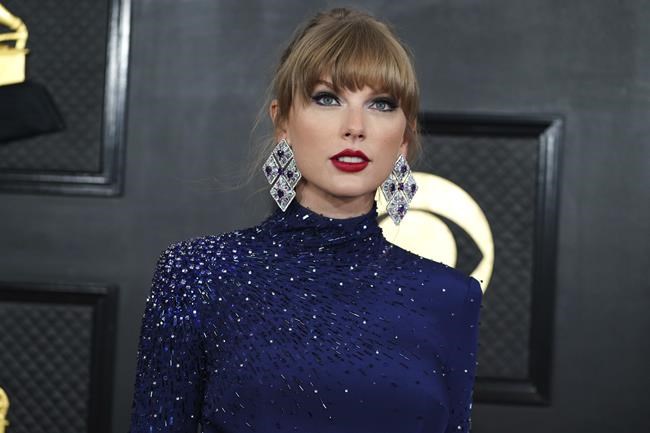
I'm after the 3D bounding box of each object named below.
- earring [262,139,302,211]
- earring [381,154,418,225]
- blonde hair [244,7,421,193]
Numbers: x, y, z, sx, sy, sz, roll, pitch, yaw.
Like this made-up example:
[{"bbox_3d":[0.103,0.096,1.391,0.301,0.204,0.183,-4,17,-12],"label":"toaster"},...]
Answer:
[{"bbox_3d":[-0.051,-0.050,2.170,0.048,0.087,0.013,1,0,6],"label":"earring"},{"bbox_3d":[0.091,-0.033,2.200,0.047,0.087,0.013,3,0,-16],"label":"earring"},{"bbox_3d":[0.012,-0.143,2.200,0.195,0.217,0.225,3,0,-12],"label":"blonde hair"}]

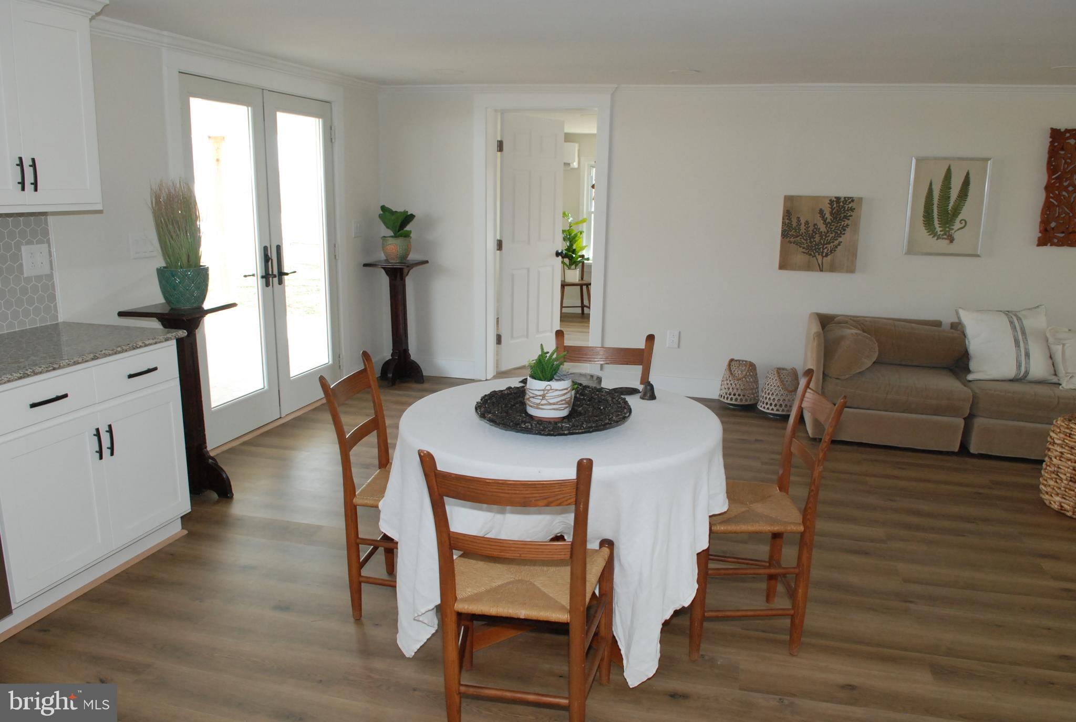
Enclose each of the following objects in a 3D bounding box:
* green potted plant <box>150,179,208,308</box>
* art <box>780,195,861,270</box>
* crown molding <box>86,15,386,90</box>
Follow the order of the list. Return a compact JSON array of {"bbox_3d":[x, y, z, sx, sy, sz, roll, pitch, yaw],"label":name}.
[{"bbox_3d":[-1.691,-0.547,3.509,0.250,0.605,0.250,-5,15,-25],"label":"green potted plant"},{"bbox_3d":[1.896,-0.851,5.030,0.500,0.505,0.035,5,14,16],"label":"art"},{"bbox_3d":[-1.579,-1.730,4.355,0.060,0.080,2.760,5,14,16],"label":"crown molding"}]

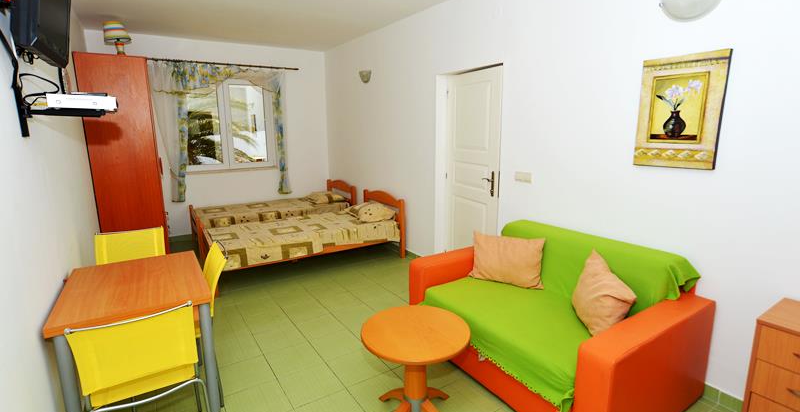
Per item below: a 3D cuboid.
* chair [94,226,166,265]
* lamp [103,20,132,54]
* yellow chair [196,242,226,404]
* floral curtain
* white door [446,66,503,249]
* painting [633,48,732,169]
[{"bbox_3d":[-1.748,0.615,2.674,0.448,0.846,0.539,-7,13,-32],"label":"chair"},{"bbox_3d":[-2.680,-1.568,3.801,0.220,0.344,0.220,-7,13,-32],"label":"lamp"},{"bbox_3d":[-1.238,0.690,2.249,0.539,0.846,0.456,-7,13,-32],"label":"yellow chair"},{"bbox_3d":[-2.427,-1.012,5.585,1.752,1.857,0.098,-7,13,-32],"label":"floral curtain"},{"bbox_3d":[0.676,-0.238,3.867,0.051,2.016,0.840,-6,12,-24],"label":"white door"},{"bbox_3d":[1.529,-0.511,2.201,0.033,0.606,0.409,-7,13,-32],"label":"painting"}]

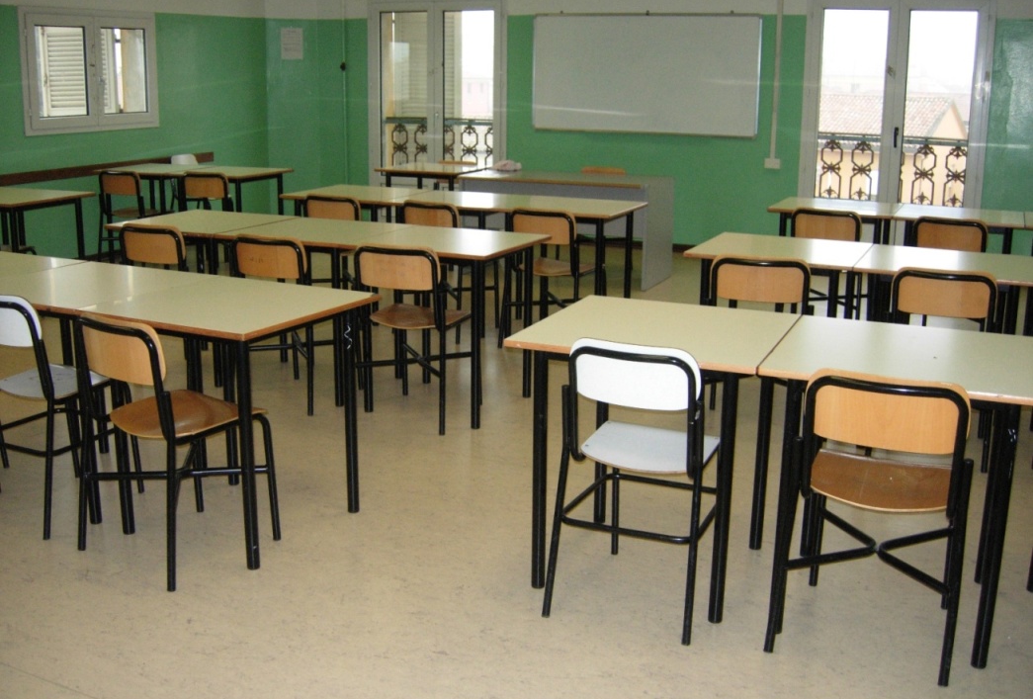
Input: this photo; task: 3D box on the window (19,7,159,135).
[{"bbox_3d":[-3.299,-2.163,8.349,0.100,0.940,1.400,7,16,23],"label":"window"}]

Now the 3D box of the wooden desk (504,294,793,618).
[{"bbox_3d":[0.426,0.307,3.242,0.707,0.768,0.687,7,16,23],"label":"wooden desk"}]

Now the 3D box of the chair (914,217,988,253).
[{"bbox_3d":[2.377,-0.366,5.949,0.480,0.788,0.490,6,15,20],"label":"chair"}]

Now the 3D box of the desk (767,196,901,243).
[{"bbox_3d":[1.887,-0.475,6.388,0.700,0.760,0.700,7,16,24],"label":"desk"}]

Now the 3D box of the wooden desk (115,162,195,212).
[{"bbox_3d":[-2.863,-1.077,8.633,0.707,0.768,0.687,6,15,21],"label":"wooden desk"}]

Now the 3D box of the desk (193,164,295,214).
[{"bbox_3d":[-2.233,-1.014,8.379,0.707,0.768,0.687,6,15,21],"label":"desk"}]

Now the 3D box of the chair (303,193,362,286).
[{"bbox_3d":[-1.047,-0.581,6.646,0.480,0.788,0.490,6,15,21],"label":"chair"}]

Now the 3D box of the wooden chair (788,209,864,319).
[{"bbox_3d":[1.804,-0.448,6.233,0.460,0.780,0.480,7,15,23],"label":"wooden chair"}]

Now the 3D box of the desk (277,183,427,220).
[{"bbox_3d":[-0.983,-0.604,6.777,0.707,0.768,0.687,7,16,23],"label":"desk"}]

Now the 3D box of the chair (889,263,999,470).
[{"bbox_3d":[1.690,0.035,4.314,0.480,0.788,0.490,6,15,20],"label":"chair"}]

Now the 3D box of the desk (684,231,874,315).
[{"bbox_3d":[1.158,-0.075,4.753,0.700,0.760,0.700,7,16,24],"label":"desk"}]

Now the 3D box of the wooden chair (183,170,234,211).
[{"bbox_3d":[-2.256,-0.979,8.201,0.480,0.788,0.490,5,15,18],"label":"wooden chair"}]

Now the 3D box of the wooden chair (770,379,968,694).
[{"bbox_3d":[0.964,0.397,2.839,0.480,0.788,0.490,7,16,24],"label":"wooden chair"}]

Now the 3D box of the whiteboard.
[{"bbox_3d":[1.069,-2.346,9.147,2.000,1.000,0.040,7,16,23],"label":"whiteboard"}]

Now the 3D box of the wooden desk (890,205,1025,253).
[{"bbox_3d":[2.495,-0.394,6.120,0.700,0.760,0.700,7,16,24],"label":"wooden desk"}]

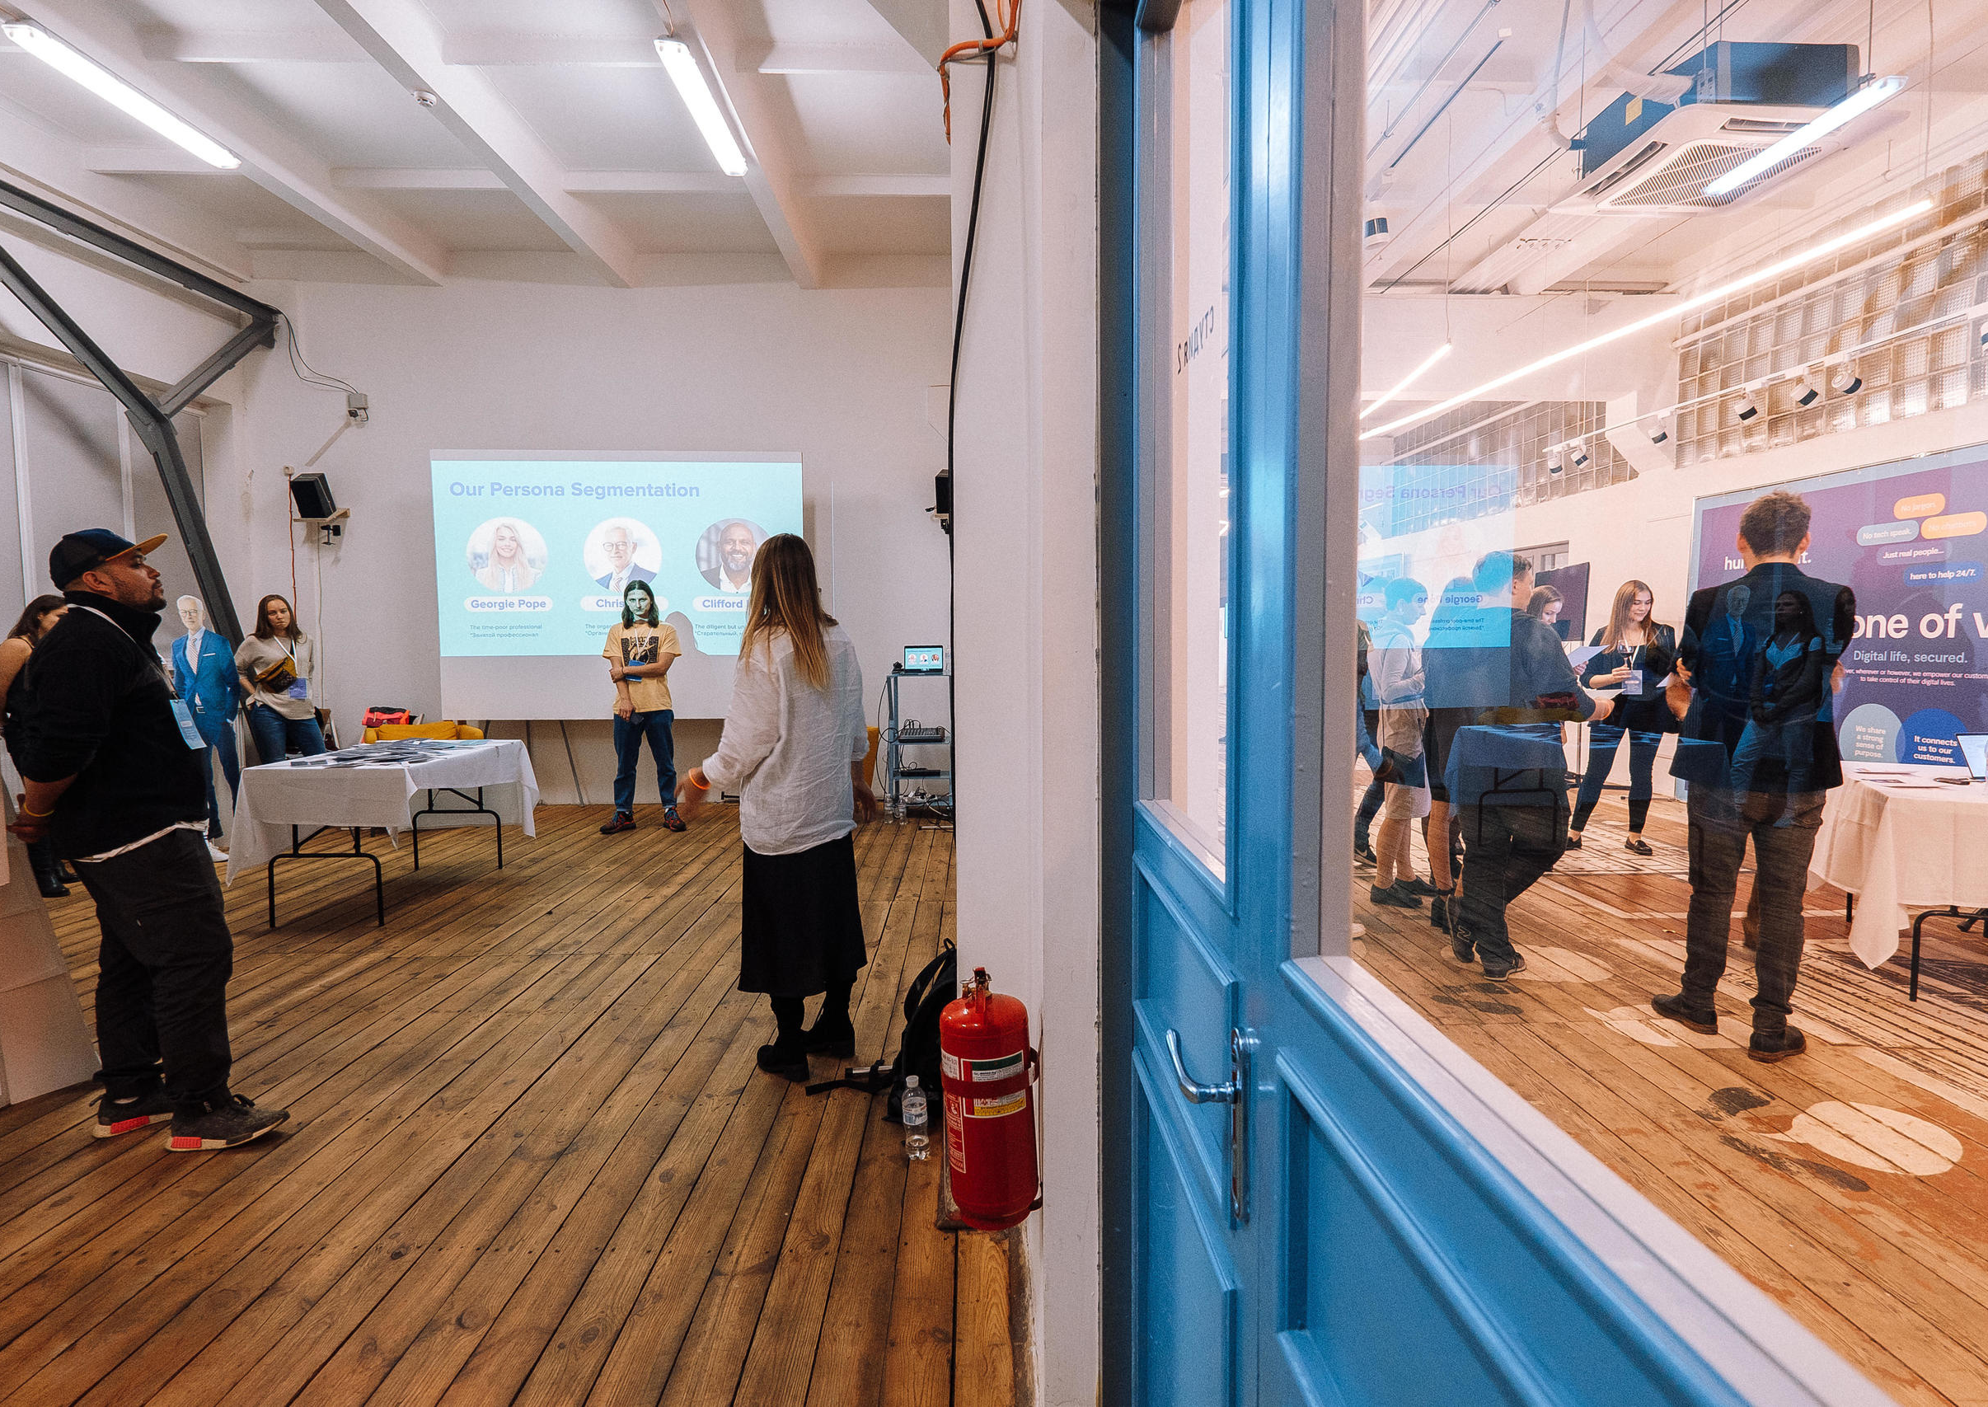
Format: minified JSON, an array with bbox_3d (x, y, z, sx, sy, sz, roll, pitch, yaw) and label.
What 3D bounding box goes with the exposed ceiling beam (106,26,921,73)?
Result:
[{"bbox_3d":[-2.320,-3.372,4.566,4.103,0.140,0.090,0,4,-1],"label":"exposed ceiling beam"}]

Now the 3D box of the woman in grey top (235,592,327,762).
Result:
[{"bbox_3d":[-4.574,0.129,5.640,0.330,1.670,0.480,3,5,40],"label":"woman in grey top"}]

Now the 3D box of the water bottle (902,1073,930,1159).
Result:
[{"bbox_3d":[-0.214,1.123,2.392,0.066,0.224,0.066,-3,4,-1],"label":"water bottle"}]

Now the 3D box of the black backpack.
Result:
[{"bbox_3d":[-0.196,0.924,2.557,0.260,0.460,0.300,1,4,14],"label":"black backpack"}]

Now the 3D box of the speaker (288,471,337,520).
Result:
[{"bbox_3d":[-5.388,-1.645,6.973,0.190,0.300,0.180,-1,33,-13],"label":"speaker"}]

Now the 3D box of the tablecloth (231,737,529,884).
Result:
[{"bbox_3d":[-3.184,0.520,4.761,0.870,0.520,1.320,0,4,-3],"label":"tablecloth"}]

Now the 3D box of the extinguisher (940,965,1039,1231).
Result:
[{"bbox_3d":[-0.013,0.702,1.558,0.150,0.440,0.150,-4,4,0],"label":"extinguisher"}]

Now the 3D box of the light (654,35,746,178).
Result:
[{"bbox_3d":[-1.513,-3.117,4.665,0.130,0.085,1.180,0,4,-1],"label":"light"}]

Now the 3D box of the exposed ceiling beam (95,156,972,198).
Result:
[{"bbox_3d":[-3.011,-3.474,5.893,5.632,0.140,0.090,0,4,-1],"label":"exposed ceiling beam"}]

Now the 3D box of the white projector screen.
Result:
[{"bbox_3d":[-2.986,-0.928,7.018,2.922,2.126,0.050,0,4,-1],"label":"white projector screen"}]

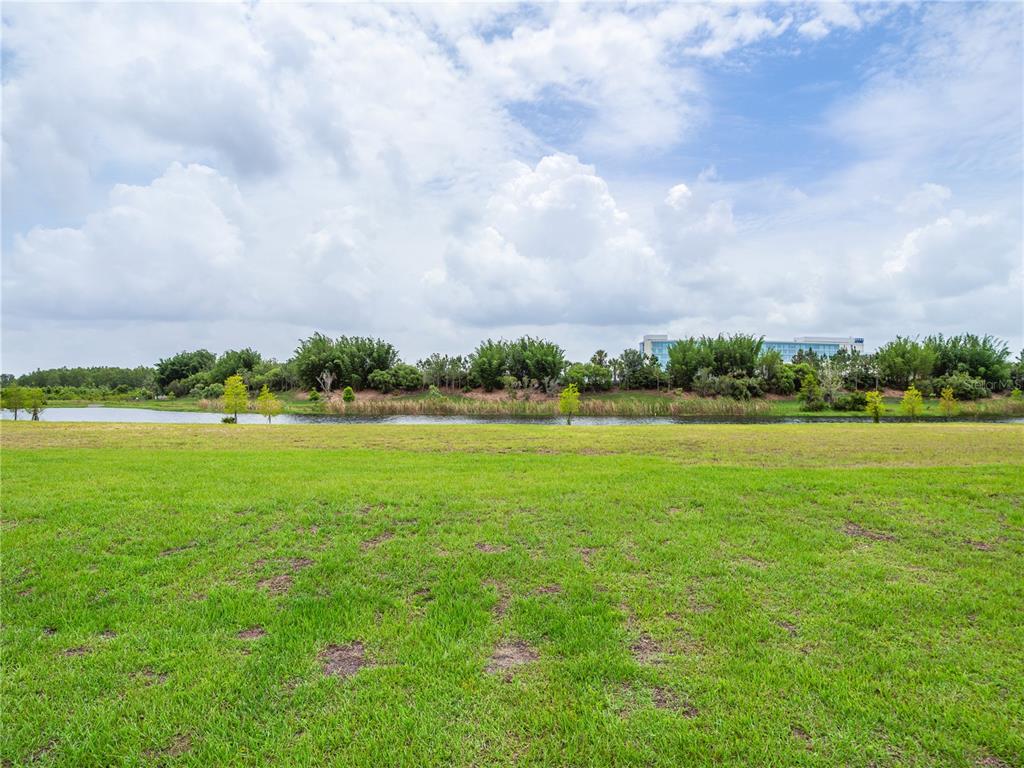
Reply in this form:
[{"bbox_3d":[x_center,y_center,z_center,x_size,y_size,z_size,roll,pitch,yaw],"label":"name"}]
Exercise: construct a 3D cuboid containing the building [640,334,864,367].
[{"bbox_3d":[139.000,-12.700,350.000,135.000,28.000,25.000,0,0,-9],"label":"building"}]

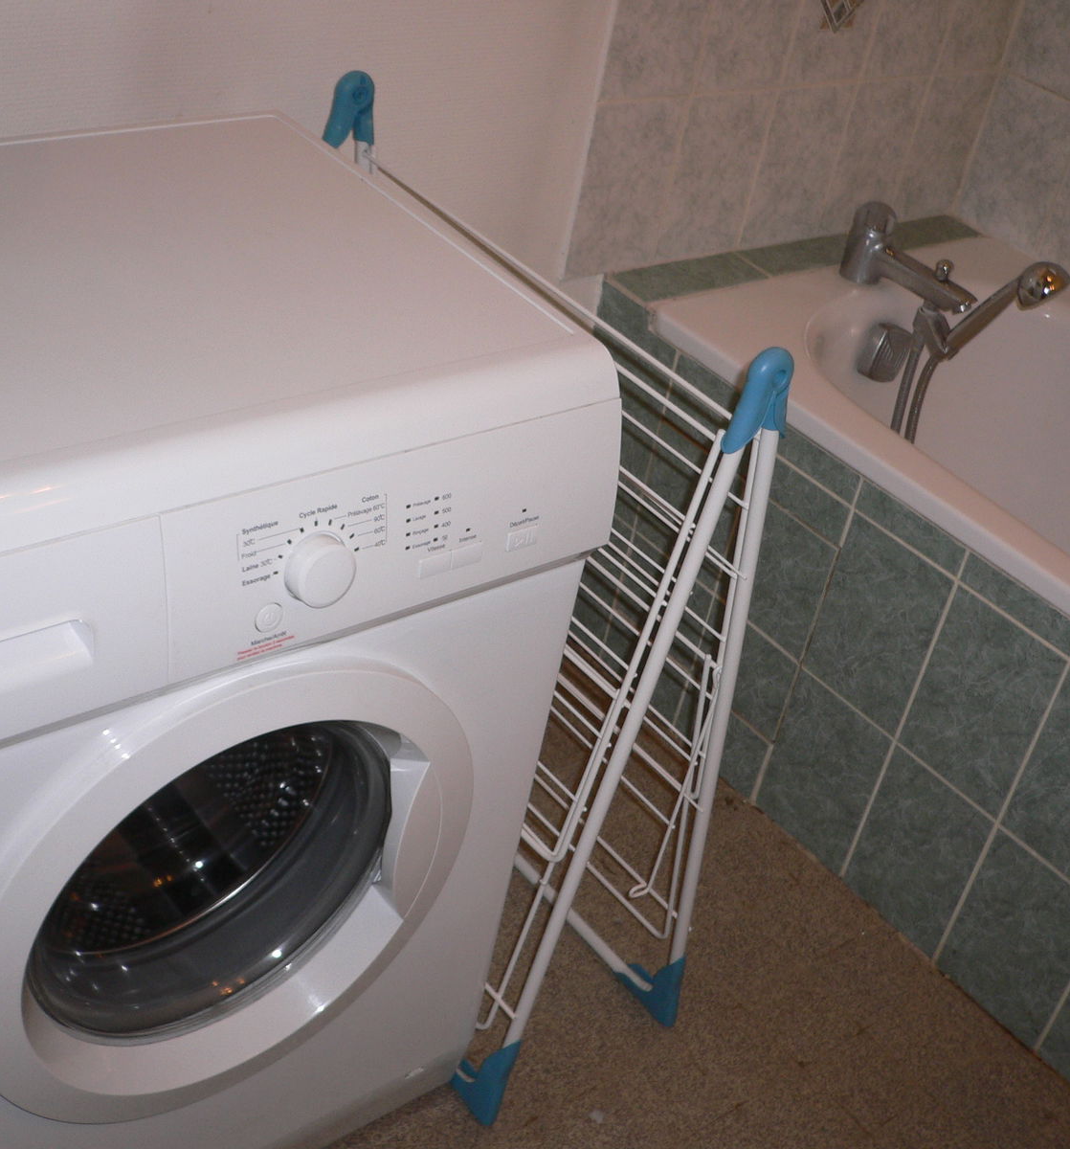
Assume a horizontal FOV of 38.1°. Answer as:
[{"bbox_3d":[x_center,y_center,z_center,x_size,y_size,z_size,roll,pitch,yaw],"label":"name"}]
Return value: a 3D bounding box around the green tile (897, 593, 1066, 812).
[{"bbox_3d":[0.487,0.140,1.698,0.009,0.227,0.148,-18,44,-35],"label":"green tile"}]

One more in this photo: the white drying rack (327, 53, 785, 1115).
[{"bbox_3d":[-0.050,0.022,1.554,0.270,0.865,0.600,-18,44,-35],"label":"white drying rack"}]

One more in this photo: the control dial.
[{"bbox_3d":[-0.138,-0.002,1.004,0.048,0.048,0.022,-18,44,-35],"label":"control dial"}]

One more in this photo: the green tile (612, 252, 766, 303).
[{"bbox_3d":[0.207,-0.389,2.038,0.226,0.009,0.080,-18,44,-35],"label":"green tile"}]

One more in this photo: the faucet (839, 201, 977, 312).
[{"bbox_3d":[0.508,-0.411,2.059,0.052,0.104,0.205,-18,44,-35],"label":"faucet"}]

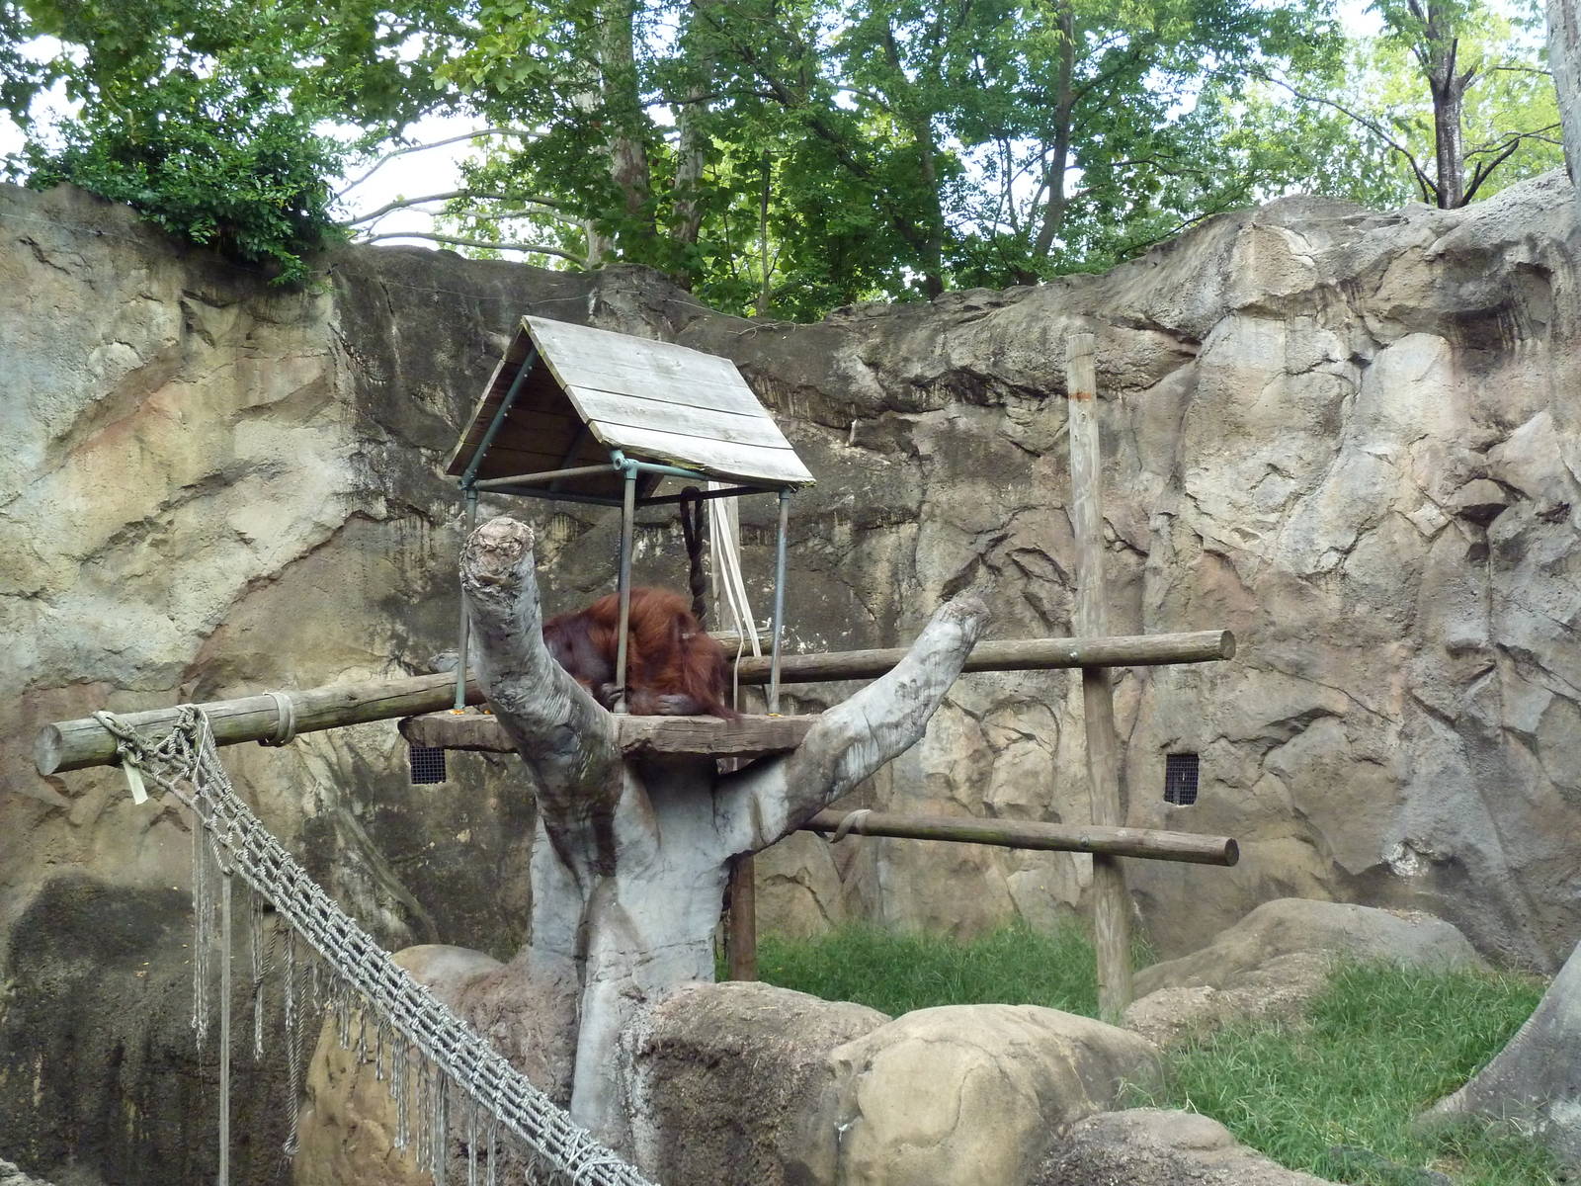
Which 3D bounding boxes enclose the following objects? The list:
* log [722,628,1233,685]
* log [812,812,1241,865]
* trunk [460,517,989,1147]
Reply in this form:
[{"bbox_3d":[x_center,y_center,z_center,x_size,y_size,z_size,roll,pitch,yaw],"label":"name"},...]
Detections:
[{"bbox_3d":[0.988,0.394,11.850,3.321,0.168,0.168,-4,-5,33],"label":"log"},{"bbox_3d":[1.152,1.399,11.696,2.960,0.155,0.155,0,-2,33],"label":"log"},{"bbox_3d":[-0.265,1.110,9.400,2.380,2.800,1.700,-1,-3,0],"label":"trunk"}]

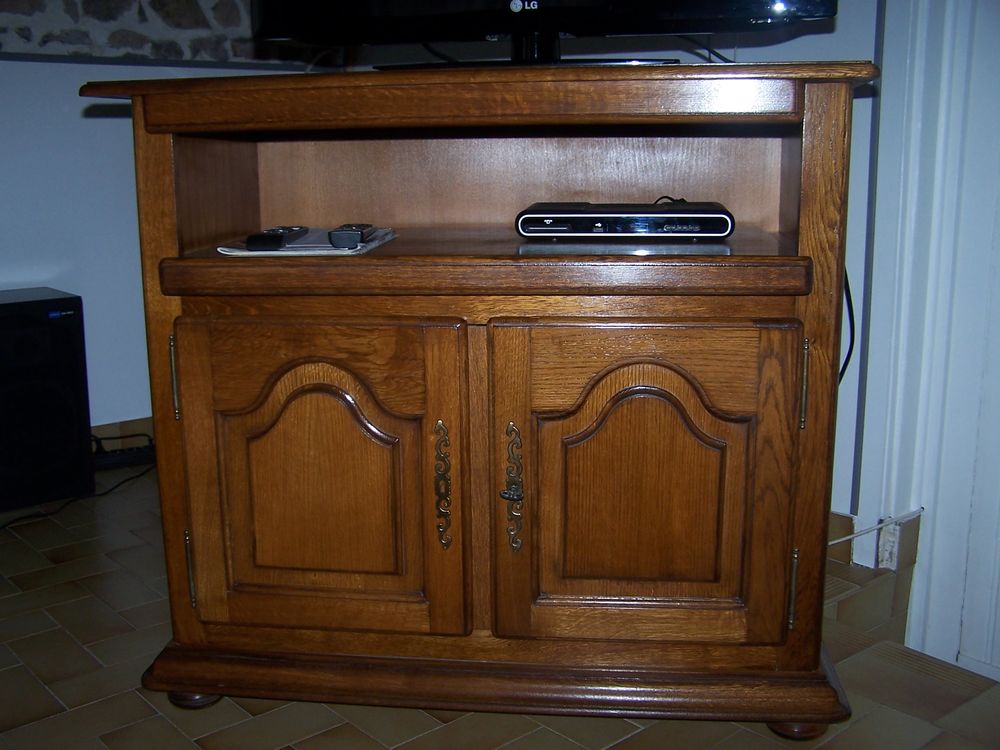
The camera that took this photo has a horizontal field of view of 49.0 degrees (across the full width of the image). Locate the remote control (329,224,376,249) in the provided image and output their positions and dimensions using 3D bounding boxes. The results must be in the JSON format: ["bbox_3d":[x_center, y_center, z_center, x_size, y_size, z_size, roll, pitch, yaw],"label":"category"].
[{"bbox_3d":[-0.200,-0.194,1.519,0.045,0.022,0.165,0,12,2],"label":"remote control"}]

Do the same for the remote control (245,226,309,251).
[{"bbox_3d":[-0.302,-0.190,1.512,0.048,0.020,0.175,0,12,2],"label":"remote control"}]

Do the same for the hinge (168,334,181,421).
[{"bbox_3d":[-0.452,0.004,1.525,0.008,0.121,0.009,1,12,7],"label":"hinge"}]

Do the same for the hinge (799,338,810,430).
[{"bbox_3d":[0.396,0.013,1.427,0.008,0.121,0.009,1,12,7],"label":"hinge"}]

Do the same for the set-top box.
[{"bbox_3d":[0.186,-0.230,1.642,0.309,0.044,0.175,1,12,7],"label":"set-top box"}]

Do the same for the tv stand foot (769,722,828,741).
[{"bbox_3d":[0.419,0.483,1.551,0.087,0.042,0.087,1,12,7],"label":"tv stand foot"}]

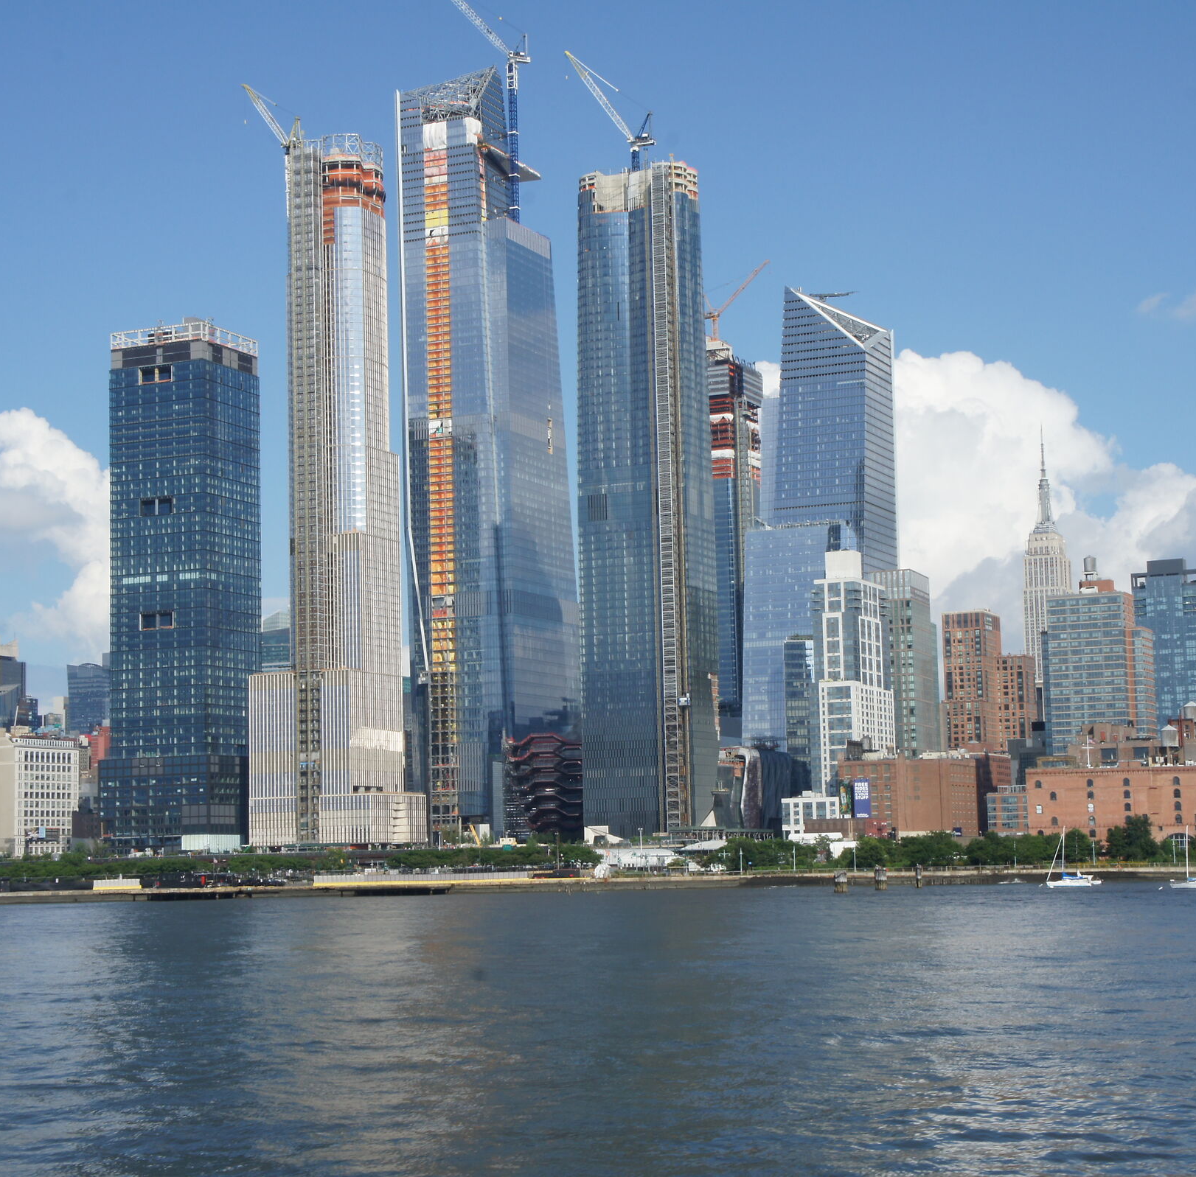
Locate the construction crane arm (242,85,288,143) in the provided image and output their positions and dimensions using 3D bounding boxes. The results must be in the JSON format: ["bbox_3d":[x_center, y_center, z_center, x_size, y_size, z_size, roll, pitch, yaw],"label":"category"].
[{"bbox_3d":[-144.910,-206.410,1026.600,30.270,34.700,3.000,-7,-9,41],"label":"construction crane arm"}]

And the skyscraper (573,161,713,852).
[{"bbox_3d":[19.870,-32.640,945.360,43.000,279.000,34.000,-4,-7,25],"label":"skyscraper"}]

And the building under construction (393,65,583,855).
[{"bbox_3d":[-50.440,-56.620,1119.210,48.000,366.000,80.000,-4,-7,24],"label":"building under construction"}]

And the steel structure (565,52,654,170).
[{"bbox_3d":[5.690,-197.070,968.790,37.500,54.160,6.000,-4,-7,23],"label":"steel structure"}]

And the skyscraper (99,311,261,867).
[{"bbox_3d":[-181.390,4.100,1031.970,57.000,232.000,43.000,-4,-7,25],"label":"skyscraper"}]

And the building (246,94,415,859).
[{"bbox_3d":[-114.980,-43.350,1007.650,56.000,318.000,46.000,-4,-7,25],"label":"building"}]

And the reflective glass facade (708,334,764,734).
[{"bbox_3d":[68.420,8.010,1383.750,52.000,298.000,48.000,-4,-7,24],"label":"reflective glass facade"}]

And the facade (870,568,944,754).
[{"bbox_3d":[129.810,52.440,988.200,19.000,118.000,37.000,-4,-7,25],"label":"facade"}]

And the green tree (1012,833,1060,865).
[{"bbox_3d":[97.090,57.730,519.350,9.500,7.300,8.000,-4,-7,24],"label":"green tree"}]

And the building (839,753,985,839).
[{"bbox_3d":[117.740,83.060,887.810,39.000,38.000,52.000,-4,-7,25],"label":"building"}]

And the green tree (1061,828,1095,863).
[{"bbox_3d":[105.250,56.690,515.670,7.000,8.200,7.000,-4,-7,24],"label":"green tree"}]

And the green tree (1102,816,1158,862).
[{"bbox_3d":[116.060,54.980,513.060,11.000,10.600,9.500,-4,-7,24],"label":"green tree"}]

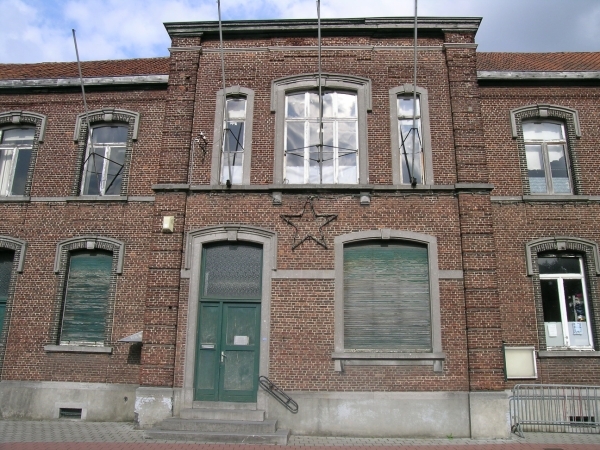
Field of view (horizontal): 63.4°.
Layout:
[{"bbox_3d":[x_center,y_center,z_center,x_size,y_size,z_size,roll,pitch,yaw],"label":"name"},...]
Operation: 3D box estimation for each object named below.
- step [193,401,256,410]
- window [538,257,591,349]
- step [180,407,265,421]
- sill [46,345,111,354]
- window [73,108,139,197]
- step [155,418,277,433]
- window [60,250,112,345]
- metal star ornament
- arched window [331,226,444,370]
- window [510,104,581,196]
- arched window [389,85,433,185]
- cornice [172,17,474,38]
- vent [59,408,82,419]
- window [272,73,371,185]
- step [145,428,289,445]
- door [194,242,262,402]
[{"bbox_3d":[-1.659,4.032,10.854,1.425,0.160,0.260,0,-15,3],"label":"step"},{"bbox_3d":[6.423,1.829,11.738,1.100,2.360,0.130,0,-14,3],"label":"window"},{"bbox_3d":[-1.678,4.156,10.627,1.840,0.182,0.370,0,-14,3],"label":"step"},{"bbox_3d":[-5.417,3.081,11.945,1.710,0.150,0.250,0,-14,3],"label":"sill"},{"bbox_3d":[-5.249,-1.991,13.253,1.810,2.570,0.270,0,-14,3],"label":"window"},{"bbox_3d":[-1.707,4.268,10.373,2.450,0.162,0.700,0,-14,3],"label":"step"},{"bbox_3d":[-5.409,1.836,12.386,1.160,2.420,0.130,0,-14,3],"label":"window"},{"bbox_3d":[0.199,-0.069,11.645,1.347,1.280,0.090,0,-15,3],"label":"metal star ornament"},{"bbox_3d":[1.995,1.690,11.187,2.490,3.180,0.350,0,-15,3],"label":"arched window"},{"bbox_3d":[6.398,-1.970,12.607,1.800,2.550,0.270,0,-14,3],"label":"window"},{"bbox_3d":[2.796,-2.300,12.290,1.000,2.760,0.240,0,-14,3],"label":"arched window"},{"bbox_3d":[0.571,-5.182,12.963,8.350,0.400,0.380,0,-15,3],"label":"cornice"},{"bbox_3d":[-5.436,4.477,11.536,0.560,0.240,0.100,0,-15,3],"label":"vent"},{"bbox_3d":[0.541,-2.458,12.375,2.530,3.070,0.320,0,-15,3],"label":"window"},{"bbox_3d":[-1.658,4.416,10.161,2.890,0.156,0.865,0,-15,3],"label":"step"},{"bbox_3d":[-1.648,2.187,11.337,1.440,3.675,0.120,0,-15,3],"label":"door"}]

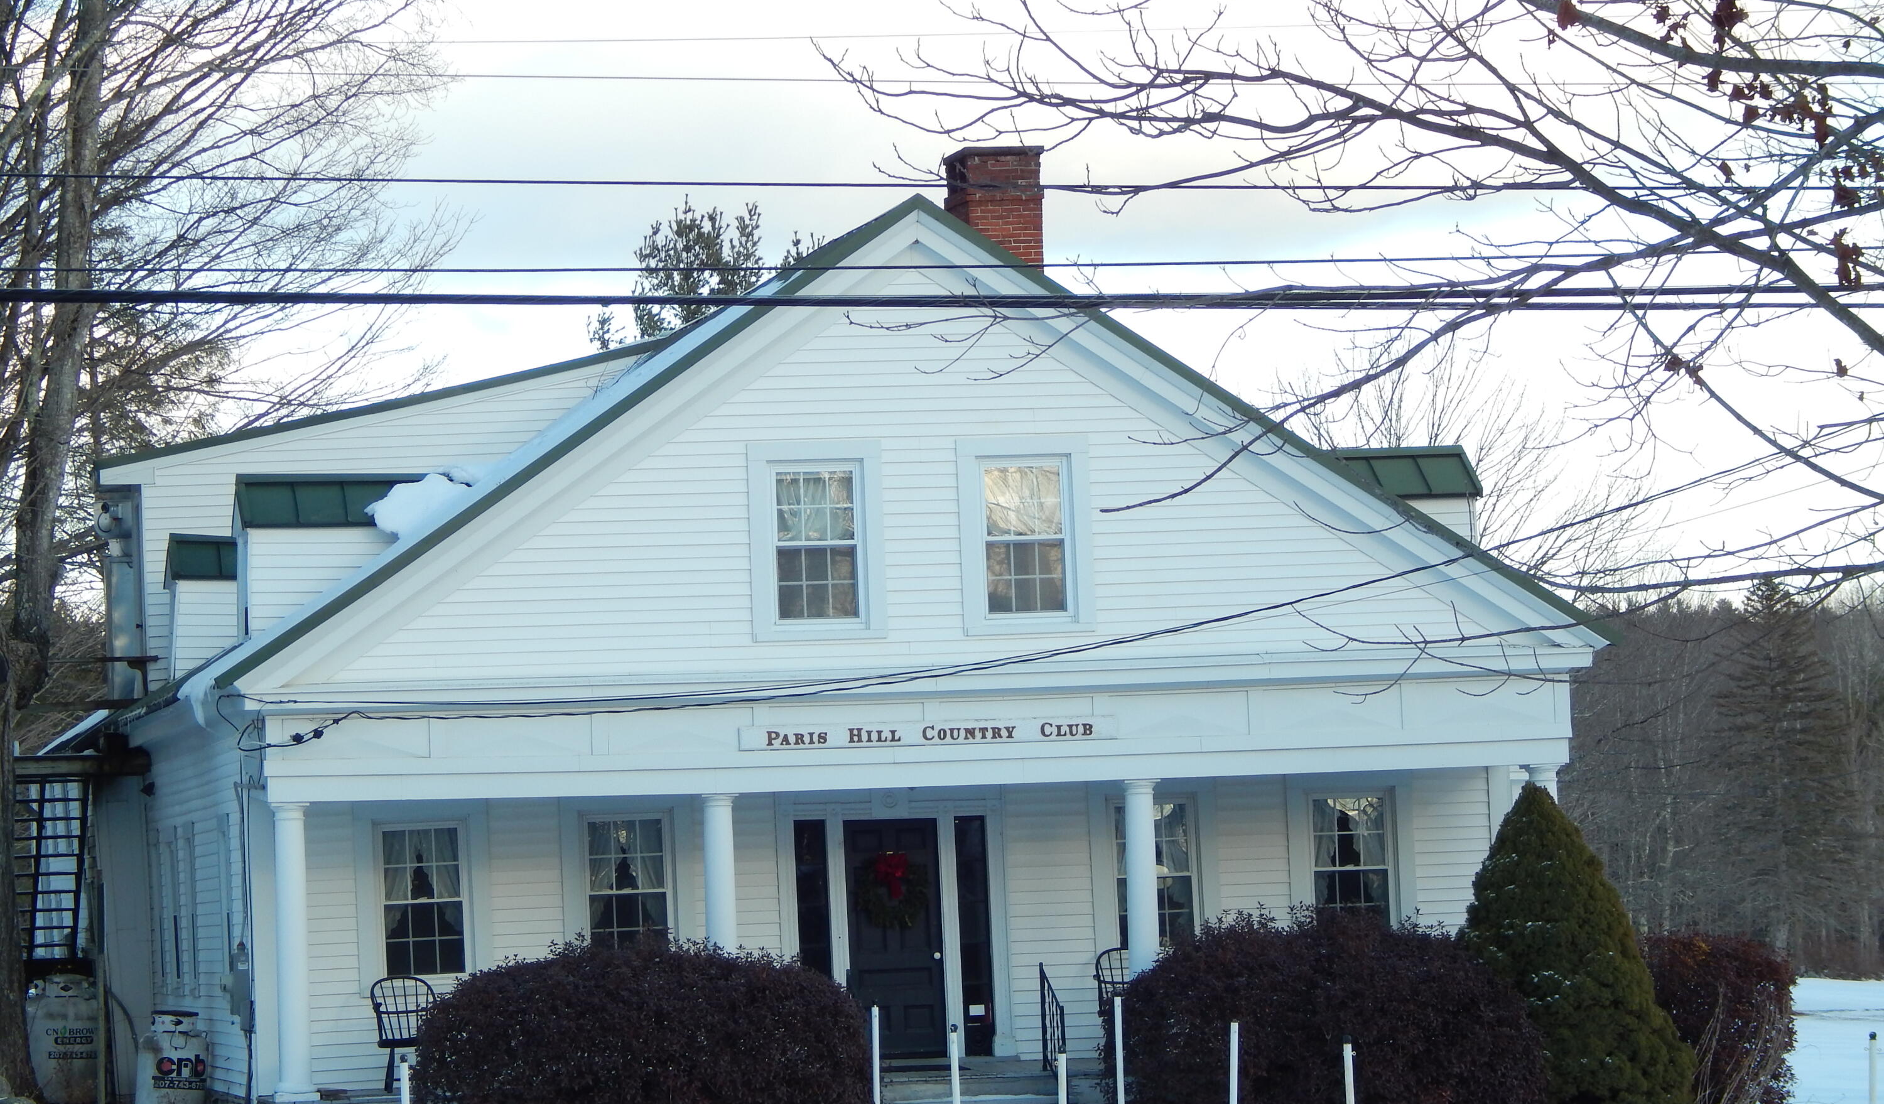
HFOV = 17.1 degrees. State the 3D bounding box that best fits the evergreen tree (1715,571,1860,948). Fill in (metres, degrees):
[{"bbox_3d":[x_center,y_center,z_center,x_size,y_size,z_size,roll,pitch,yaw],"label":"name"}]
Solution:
[{"bbox_3d":[27.599,7.014,205.000,4.600,12.300,4.600,-2,-3,-12],"label":"evergreen tree"}]

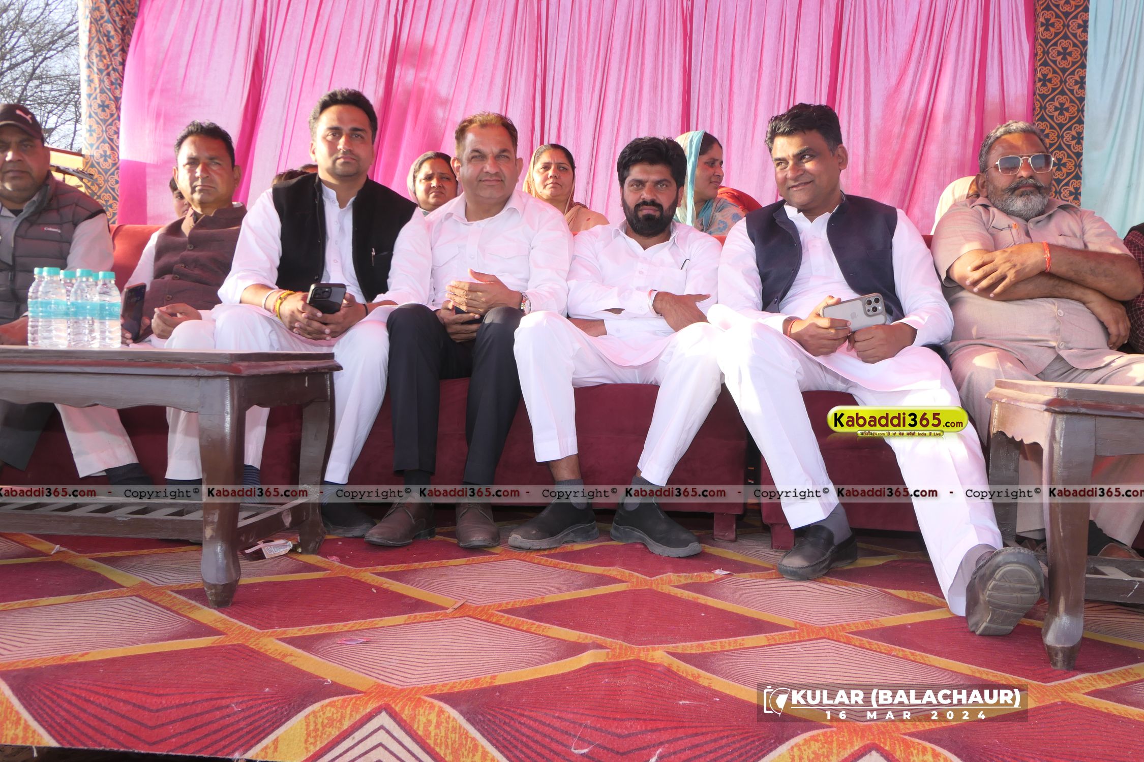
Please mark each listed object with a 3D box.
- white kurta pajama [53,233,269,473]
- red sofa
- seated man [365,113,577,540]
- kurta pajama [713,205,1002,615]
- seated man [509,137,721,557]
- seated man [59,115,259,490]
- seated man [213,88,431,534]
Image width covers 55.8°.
[{"bbox_3d":[-1.070,-0.105,2.920,0.480,0.690,0.570,2,1,0],"label":"white kurta pajama"},{"bbox_3d":[-0.561,-0.046,3.288,2.099,0.847,0.797,2,2,3],"label":"red sofa"},{"bbox_3d":[-0.261,-0.177,2.929,0.514,1.145,0.704,1,2,0],"label":"seated man"},{"bbox_3d":[0.642,-0.030,2.587,0.620,0.879,1.196,2,2,11],"label":"kurta pajama"},{"bbox_3d":[0.138,-0.138,2.921,0.525,1.087,0.681,2,2,2],"label":"seated man"},{"bbox_3d":[-1.091,-0.186,3.056,0.490,1.112,0.652,2,2,3],"label":"seated man"},{"bbox_3d":[-0.675,-0.222,2.999,0.563,1.209,0.663,1,2,0],"label":"seated man"}]

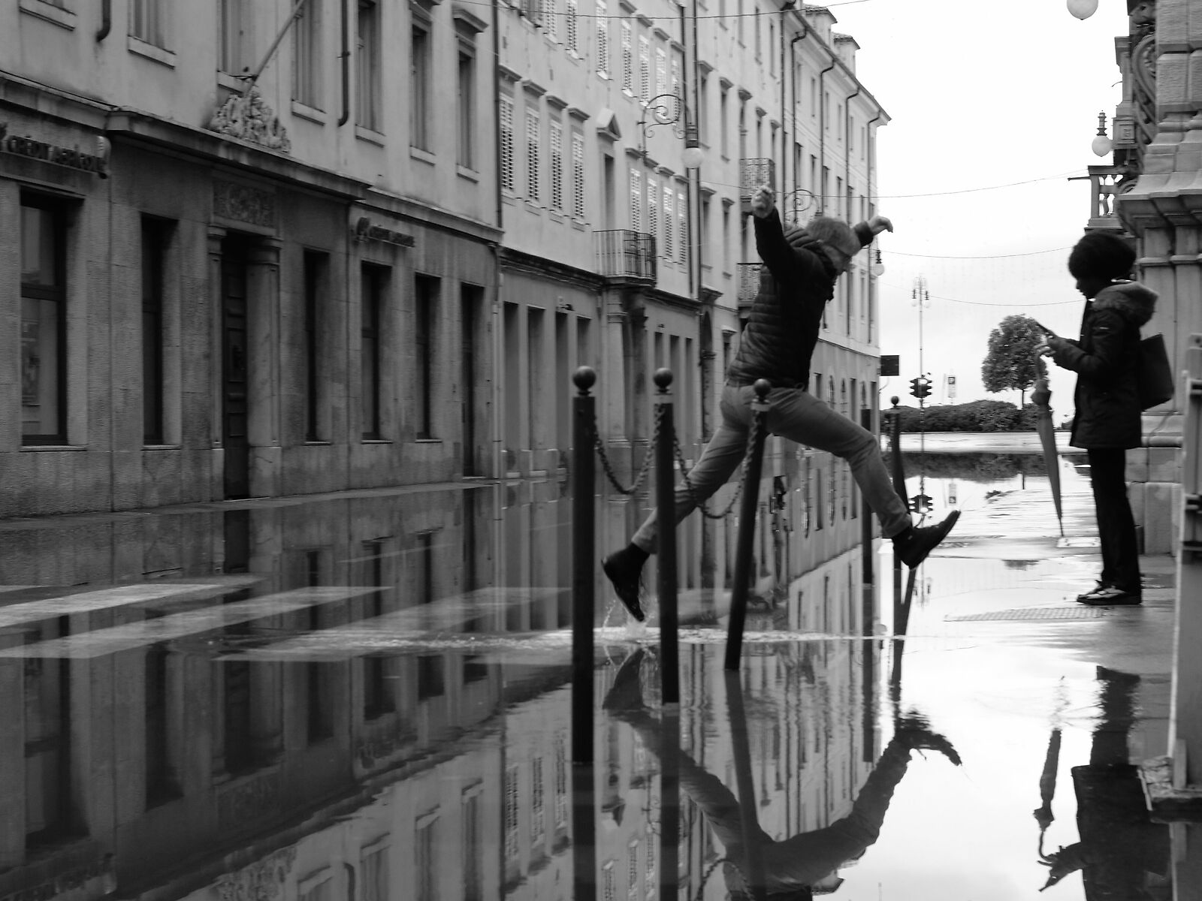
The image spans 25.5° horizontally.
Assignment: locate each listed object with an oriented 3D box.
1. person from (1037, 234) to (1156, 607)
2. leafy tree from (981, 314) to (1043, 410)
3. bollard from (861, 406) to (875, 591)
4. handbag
[{"bbox_3d":[2.295,-0.147,12.300,0.530,1.720,0.500,0,1,10],"label":"person"},{"bbox_3d":[18.726,-3.599,120.000,3.000,5.200,3.000,0,1,0],"label":"leafy tree"},{"bbox_3d":[1.429,0.252,14.200,0.064,0.960,0.064,0,1,0],"label":"bollard"},{"bbox_3d":[2.521,-0.362,12.500,0.320,0.310,0.130,-16,0,10],"label":"handbag"}]

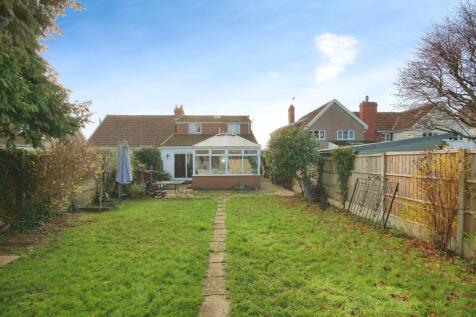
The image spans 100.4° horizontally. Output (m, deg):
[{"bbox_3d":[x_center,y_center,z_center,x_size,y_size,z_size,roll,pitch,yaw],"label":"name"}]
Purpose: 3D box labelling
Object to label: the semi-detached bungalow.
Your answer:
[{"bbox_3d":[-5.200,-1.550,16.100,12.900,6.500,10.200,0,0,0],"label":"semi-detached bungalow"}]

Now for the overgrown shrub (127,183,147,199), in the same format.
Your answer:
[{"bbox_3d":[-4.550,1.360,8.950,0.900,0.660,0.850,0,0,0],"label":"overgrown shrub"}]

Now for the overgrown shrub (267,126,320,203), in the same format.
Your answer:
[{"bbox_3d":[2.150,0.220,7.750,2.100,2.920,2.000,0,0,0],"label":"overgrown shrub"}]

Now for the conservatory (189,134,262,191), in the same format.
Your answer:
[{"bbox_3d":[-0.610,0.100,12.400,3.700,3.200,3.600,0,0,0],"label":"conservatory"}]

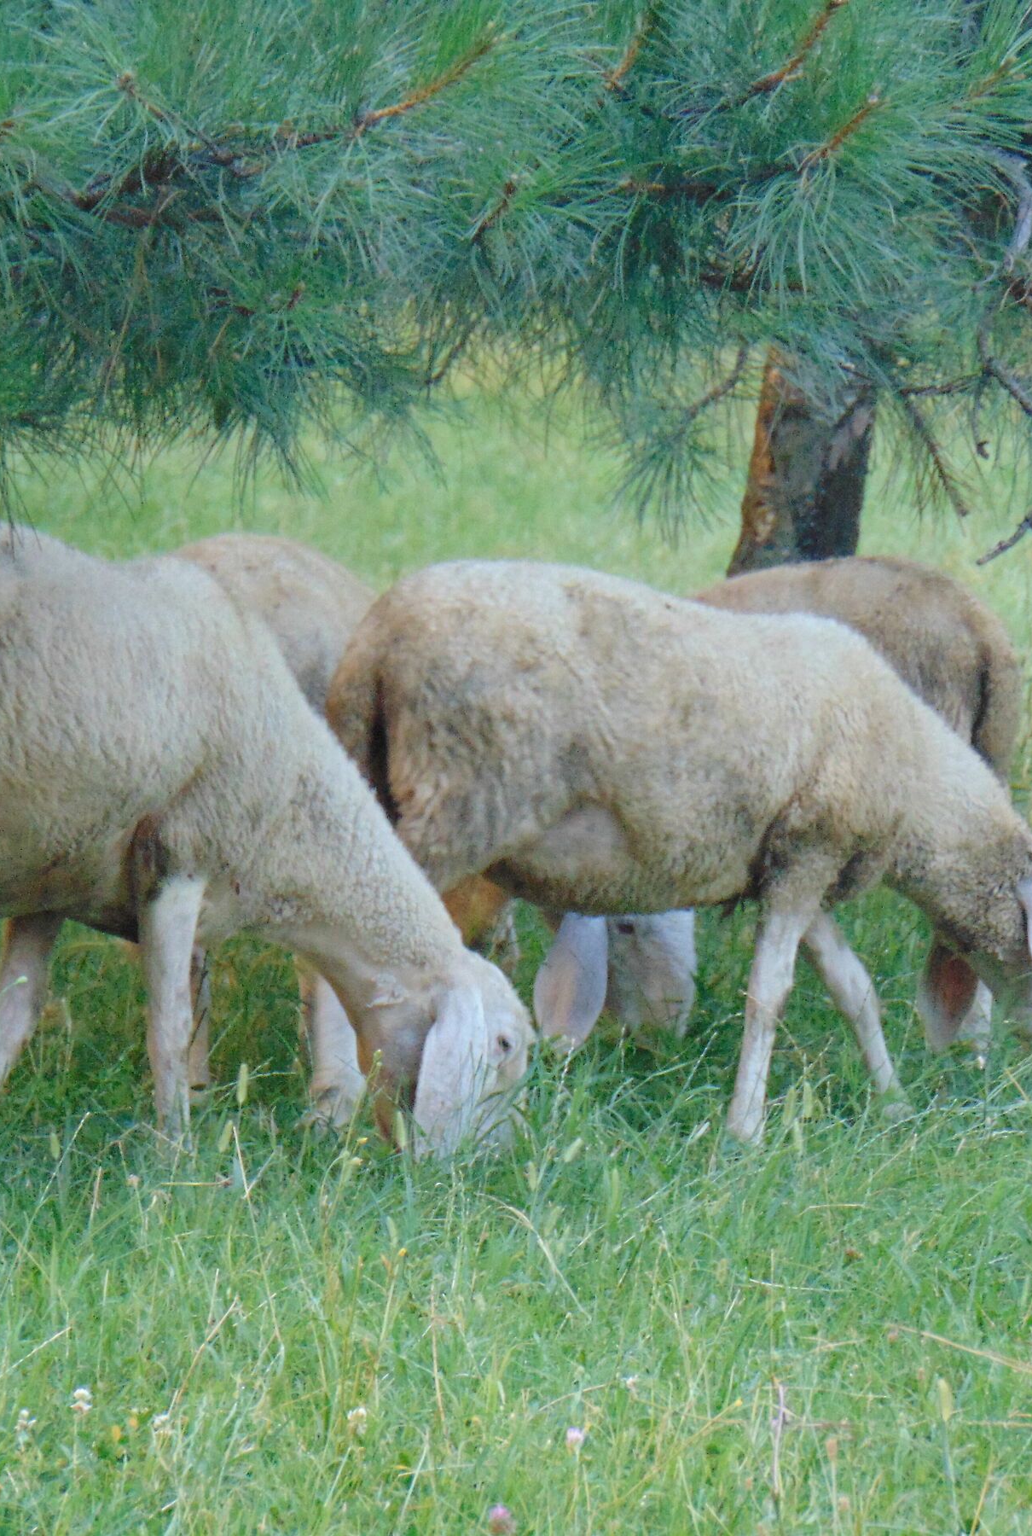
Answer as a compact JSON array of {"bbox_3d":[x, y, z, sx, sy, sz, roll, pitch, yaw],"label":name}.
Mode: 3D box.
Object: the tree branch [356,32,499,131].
[{"bbox_3d":[-0.100,-0.771,16.600,0.162,0.111,0.080,0,3,0],"label":"tree branch"}]

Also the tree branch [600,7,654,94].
[{"bbox_3d":[0.127,-0.814,16.800,0.060,0.096,0.040,0,3,0],"label":"tree branch"}]

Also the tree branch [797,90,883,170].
[{"bbox_3d":[0.366,-0.720,16.700,0.098,0.090,0.050,0,3,0],"label":"tree branch"}]

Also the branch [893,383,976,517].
[{"bbox_3d":[0.480,-0.363,17.000,0.094,0.151,0.060,0,3,0],"label":"branch"}]

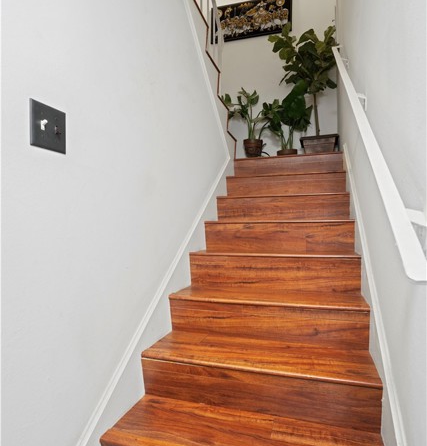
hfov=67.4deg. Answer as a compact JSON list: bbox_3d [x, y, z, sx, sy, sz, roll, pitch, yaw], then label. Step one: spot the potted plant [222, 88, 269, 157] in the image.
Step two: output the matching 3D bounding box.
[{"bbox_3d":[0.294,-0.868,2.982,0.436,0.694,0.371,-1,0,18],"label":"potted plant"}]

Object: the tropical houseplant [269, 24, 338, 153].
[{"bbox_3d":[0.829,-1.157,2.966,0.615,1.255,0.522,-1,0,18],"label":"tropical houseplant"}]

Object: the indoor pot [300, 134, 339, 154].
[{"bbox_3d":[0.968,-0.648,2.924,0.318,0.233,0.286,-1,0,18],"label":"indoor pot"}]

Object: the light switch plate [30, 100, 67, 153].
[{"bbox_3d":[-0.435,-0.249,0.844,0.009,0.116,0.118,-1,0,18],"label":"light switch plate"}]

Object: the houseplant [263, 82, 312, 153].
[{"bbox_3d":[0.708,-0.917,3.062,0.458,0.778,0.389,-1,0,18],"label":"houseplant"}]

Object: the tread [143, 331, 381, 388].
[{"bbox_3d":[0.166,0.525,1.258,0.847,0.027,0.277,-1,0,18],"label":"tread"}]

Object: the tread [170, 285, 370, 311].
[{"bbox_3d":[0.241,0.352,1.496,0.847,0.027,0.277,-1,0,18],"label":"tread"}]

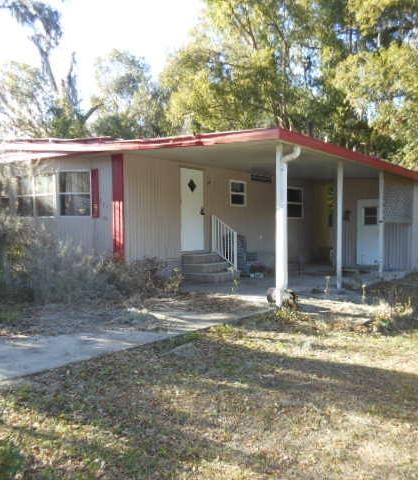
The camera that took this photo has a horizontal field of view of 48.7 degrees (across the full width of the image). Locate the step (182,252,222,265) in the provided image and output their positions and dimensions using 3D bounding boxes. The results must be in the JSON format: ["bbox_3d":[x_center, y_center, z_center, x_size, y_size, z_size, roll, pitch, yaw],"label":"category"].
[{"bbox_3d":[-0.182,0.430,11.167,0.440,0.200,1.040,2,2,40],"label":"step"}]

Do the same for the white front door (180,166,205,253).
[{"bbox_3d":[-0.394,-0.724,11.204,0.070,1.945,0.860,2,2,40],"label":"white front door"}]

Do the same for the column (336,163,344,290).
[{"bbox_3d":[2.617,-0.284,9.216,0.090,2.550,0.090,2,2,40],"label":"column"}]

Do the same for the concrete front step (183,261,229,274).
[{"bbox_3d":[-0.082,0.643,11.090,0.680,0.200,1.040,2,2,40],"label":"concrete front step"}]

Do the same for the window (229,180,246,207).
[{"bbox_3d":[0.814,-1.247,12.629,0.070,0.700,0.770,2,2,40],"label":"window"}]

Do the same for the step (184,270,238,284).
[{"bbox_3d":[0.017,0.843,11.013,0.930,0.195,1.040,2,2,40],"label":"step"}]

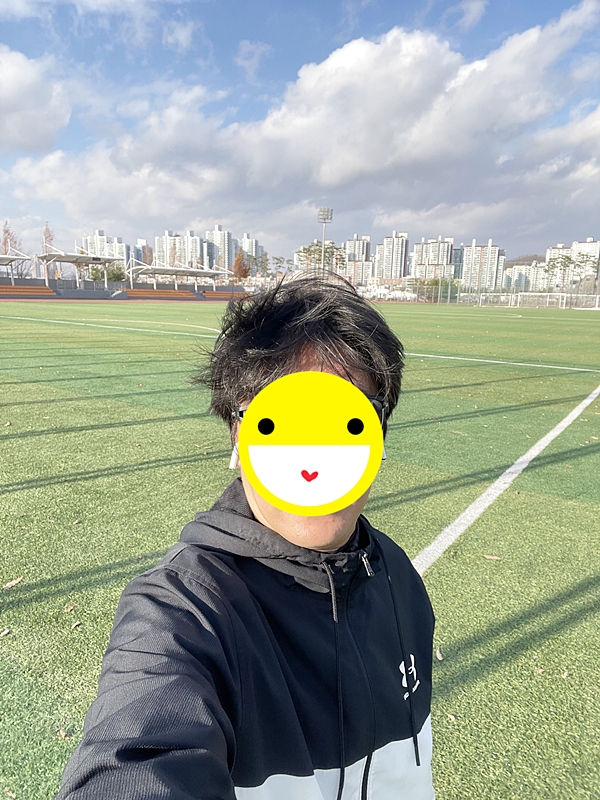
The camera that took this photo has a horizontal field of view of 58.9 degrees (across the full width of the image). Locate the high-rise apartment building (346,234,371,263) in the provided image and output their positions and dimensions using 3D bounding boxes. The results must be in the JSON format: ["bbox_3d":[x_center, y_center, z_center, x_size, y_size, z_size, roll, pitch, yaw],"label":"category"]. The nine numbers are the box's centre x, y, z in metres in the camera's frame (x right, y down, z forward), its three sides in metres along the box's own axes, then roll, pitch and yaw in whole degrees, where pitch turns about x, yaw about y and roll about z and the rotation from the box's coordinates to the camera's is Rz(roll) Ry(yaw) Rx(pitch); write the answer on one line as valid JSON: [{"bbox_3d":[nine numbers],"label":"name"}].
[{"bbox_3d":[80.517,-188.326,742.075,29.000,83.410,14.000,7,13,26],"label":"high-rise apartment building"}]

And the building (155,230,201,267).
[{"bbox_3d":[-142.207,-164.239,630.652,53.000,70.050,14.000,2,11,5],"label":"building"}]

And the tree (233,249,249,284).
[{"bbox_3d":[-13.638,-28.632,120.789,3.900,11.190,3.900,0,11,-6],"label":"tree"}]

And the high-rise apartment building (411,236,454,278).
[{"bbox_3d":[162.975,-171.437,653.818,52.000,55.100,22.000,4,12,13],"label":"high-rise apartment building"}]

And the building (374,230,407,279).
[{"bbox_3d":[118.271,-177.257,693.124,38.000,82.730,14.000,8,13,30],"label":"building"}]

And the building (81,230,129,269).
[{"bbox_3d":[-234.455,-169.138,645.396,46.000,69.650,14.000,2,11,2],"label":"building"}]

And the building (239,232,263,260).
[{"bbox_3d":[-67.273,-186.726,727.784,26.000,79.210,16.000,5,12,19],"label":"building"}]

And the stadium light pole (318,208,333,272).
[{"bbox_3d":[5.914,-35.505,130.536,3.500,21.700,1.300,2,11,2],"label":"stadium light pole"}]

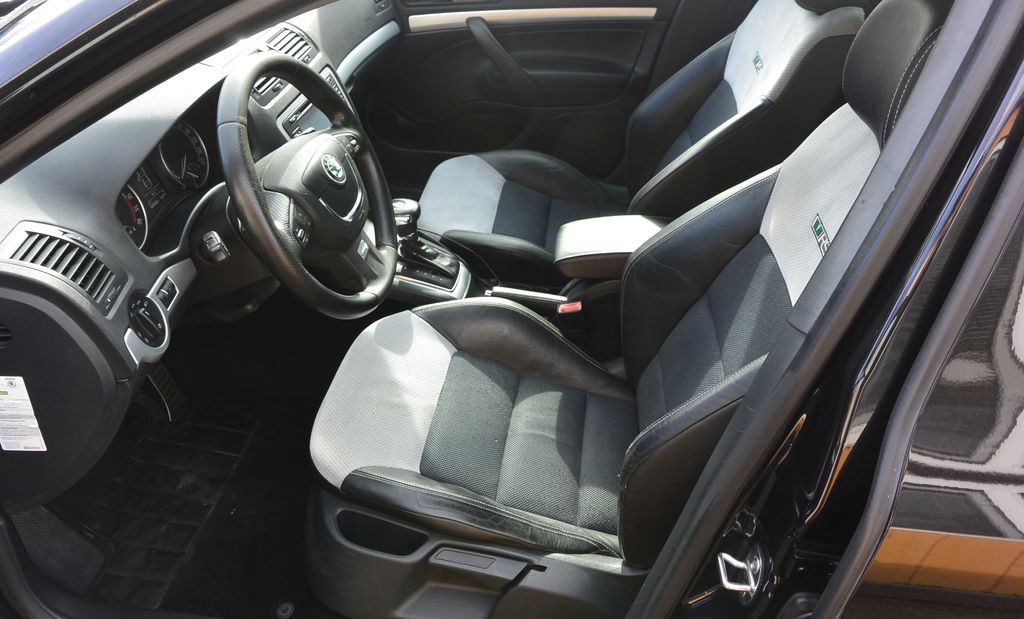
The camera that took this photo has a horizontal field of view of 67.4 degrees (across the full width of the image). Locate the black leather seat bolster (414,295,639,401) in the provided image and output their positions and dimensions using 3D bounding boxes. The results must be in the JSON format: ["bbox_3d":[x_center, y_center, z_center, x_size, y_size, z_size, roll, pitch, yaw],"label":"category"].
[{"bbox_3d":[0.029,0.056,1.465,0.471,0.146,0.117,12,38,0],"label":"black leather seat bolster"}]

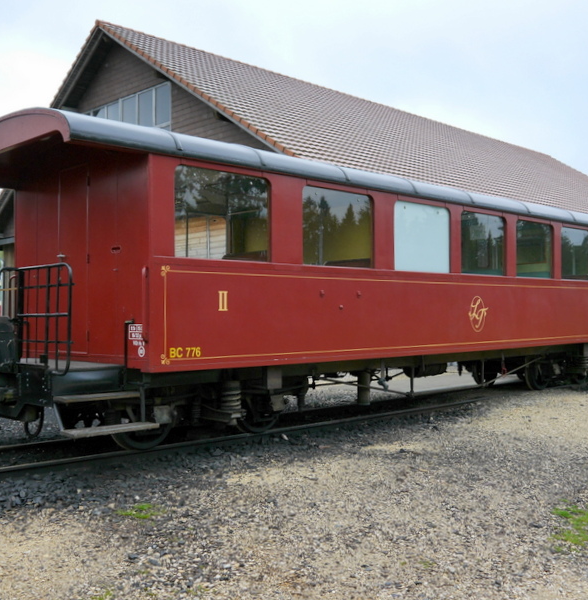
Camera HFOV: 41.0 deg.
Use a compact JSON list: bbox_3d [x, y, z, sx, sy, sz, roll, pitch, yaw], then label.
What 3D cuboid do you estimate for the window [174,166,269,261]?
[{"bbox_3d":[-0.683,-0.801,7.550,1.174,0.849,0.070,1,-2,-45],"label":"window"}]

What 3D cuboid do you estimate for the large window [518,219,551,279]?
[{"bbox_3d":[3.593,-0.745,11.807,1.078,0.836,0.070,1,-2,-45],"label":"large window"}]

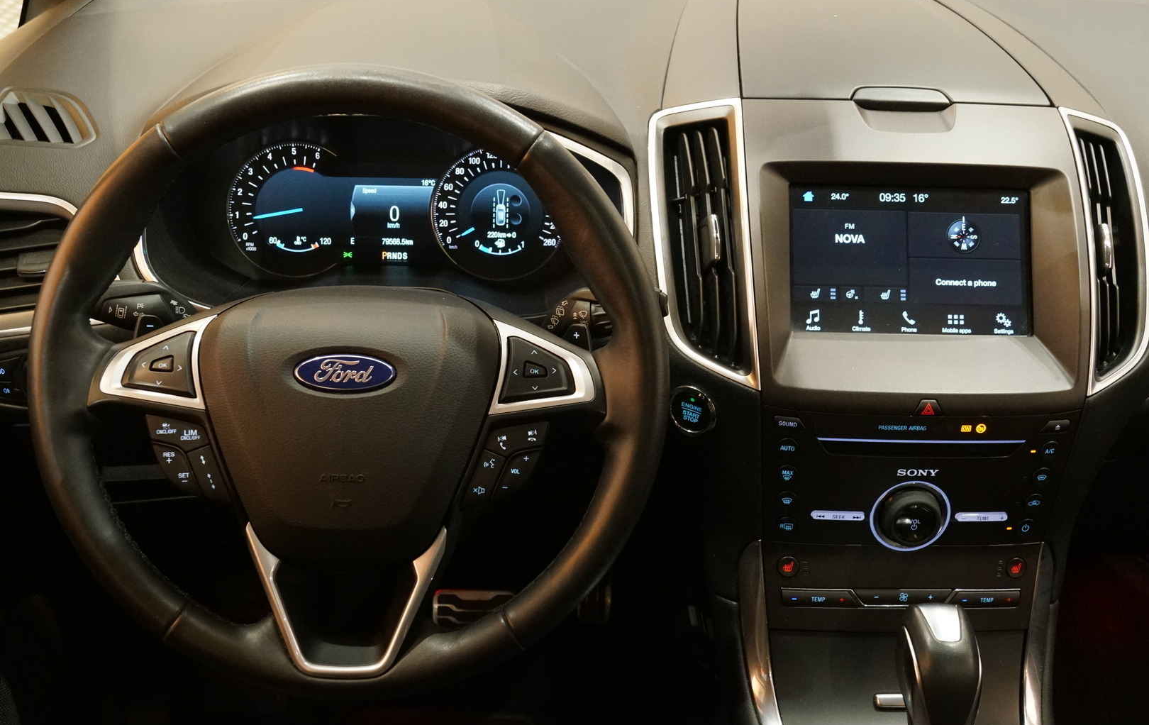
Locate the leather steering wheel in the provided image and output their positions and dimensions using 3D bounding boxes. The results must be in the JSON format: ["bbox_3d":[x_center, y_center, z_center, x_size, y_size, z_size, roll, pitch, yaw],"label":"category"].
[{"bbox_3d":[-0.134,0.011,0.693,0.375,0.372,0.085,1,0,-3],"label":"leather steering wheel"}]

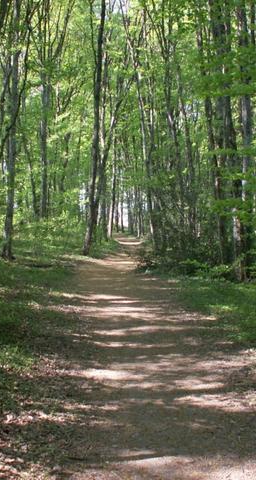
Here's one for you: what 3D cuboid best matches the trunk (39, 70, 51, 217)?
[{"bbox_3d":[-3.600,-4.020,28.000,0.400,6.600,0.400,0,1,0],"label":"trunk"}]

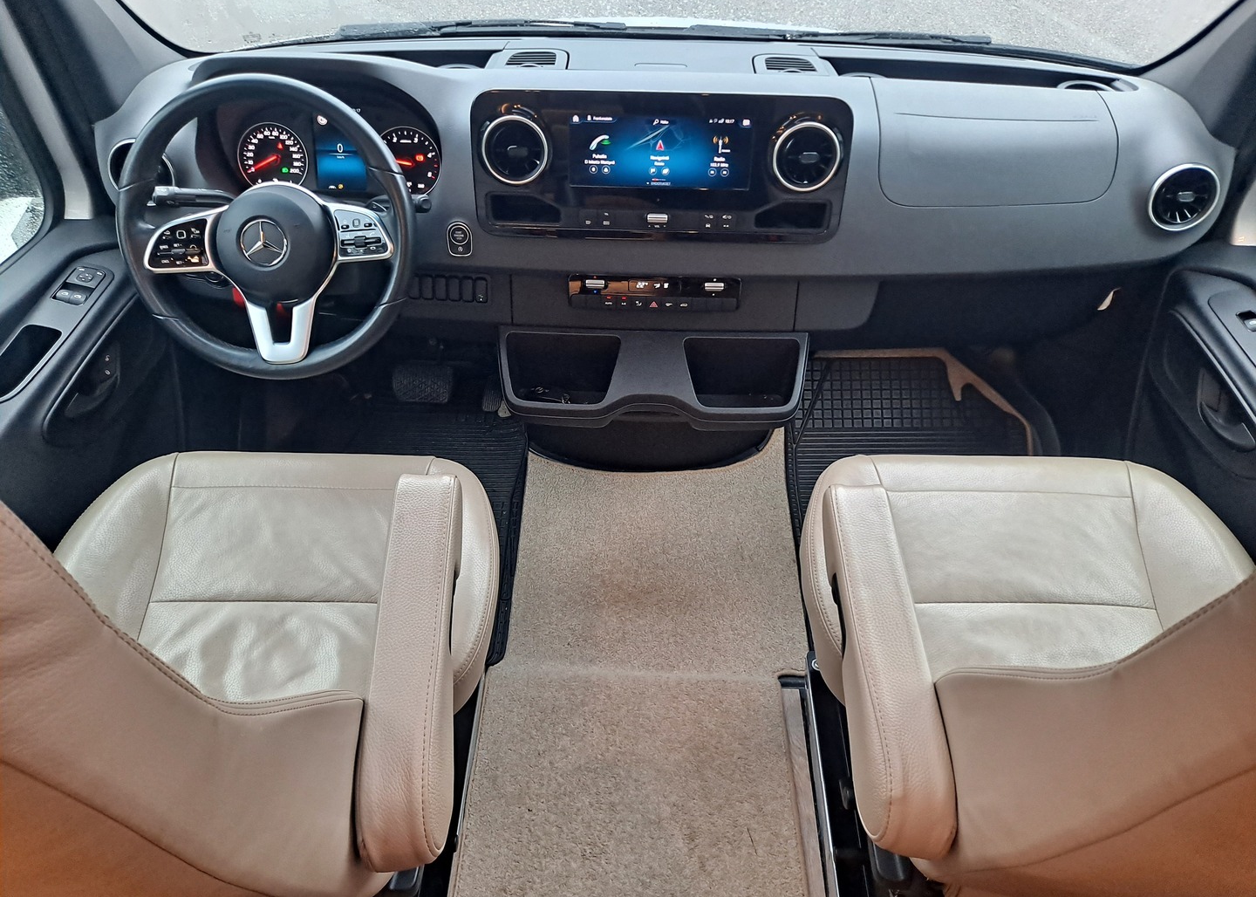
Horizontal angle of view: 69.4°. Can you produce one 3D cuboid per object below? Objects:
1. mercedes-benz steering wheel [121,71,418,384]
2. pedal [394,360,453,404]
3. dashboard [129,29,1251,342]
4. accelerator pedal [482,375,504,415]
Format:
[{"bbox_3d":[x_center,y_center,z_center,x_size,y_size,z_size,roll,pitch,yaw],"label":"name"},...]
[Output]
[{"bbox_3d":[-0.463,-0.281,1.179,0.383,0.383,0.100,1,14,0],"label":"mercedes-benz steering wheel"},{"bbox_3d":[-0.408,-0.133,1.820,0.118,0.075,0.035,1,5,0],"label":"pedal"},{"bbox_3d":[0.056,-0.412,1.404,1.650,0.410,0.430,1,45,0],"label":"dashboard"},{"bbox_3d":[-0.277,-0.118,1.870,0.045,0.110,0.035,1,3,0],"label":"accelerator pedal"}]

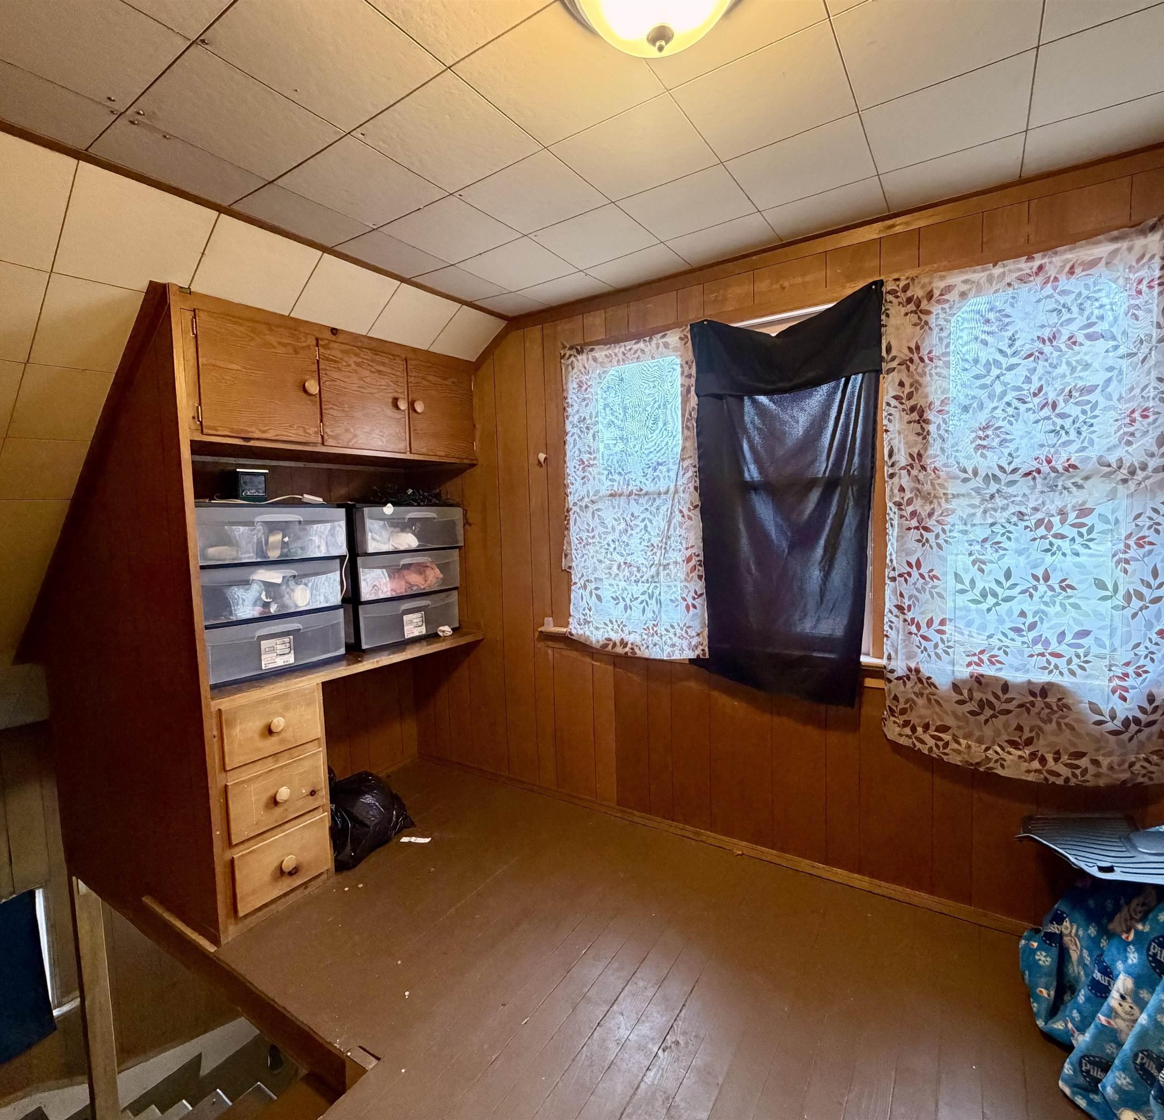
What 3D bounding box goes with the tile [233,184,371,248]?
[{"bbox_3d":[-0.753,-0.944,1.647,0.192,0.020,0.305,1,4,34],"label":"tile"}]

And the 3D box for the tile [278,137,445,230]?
[{"bbox_3d":[-0.550,-0.942,1.517,0.307,0.015,0.305,0,5,34],"label":"tile"}]

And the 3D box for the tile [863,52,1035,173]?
[{"bbox_3d":[0.810,-0.986,1.346,0.307,0.015,0.305,0,5,34],"label":"tile"}]

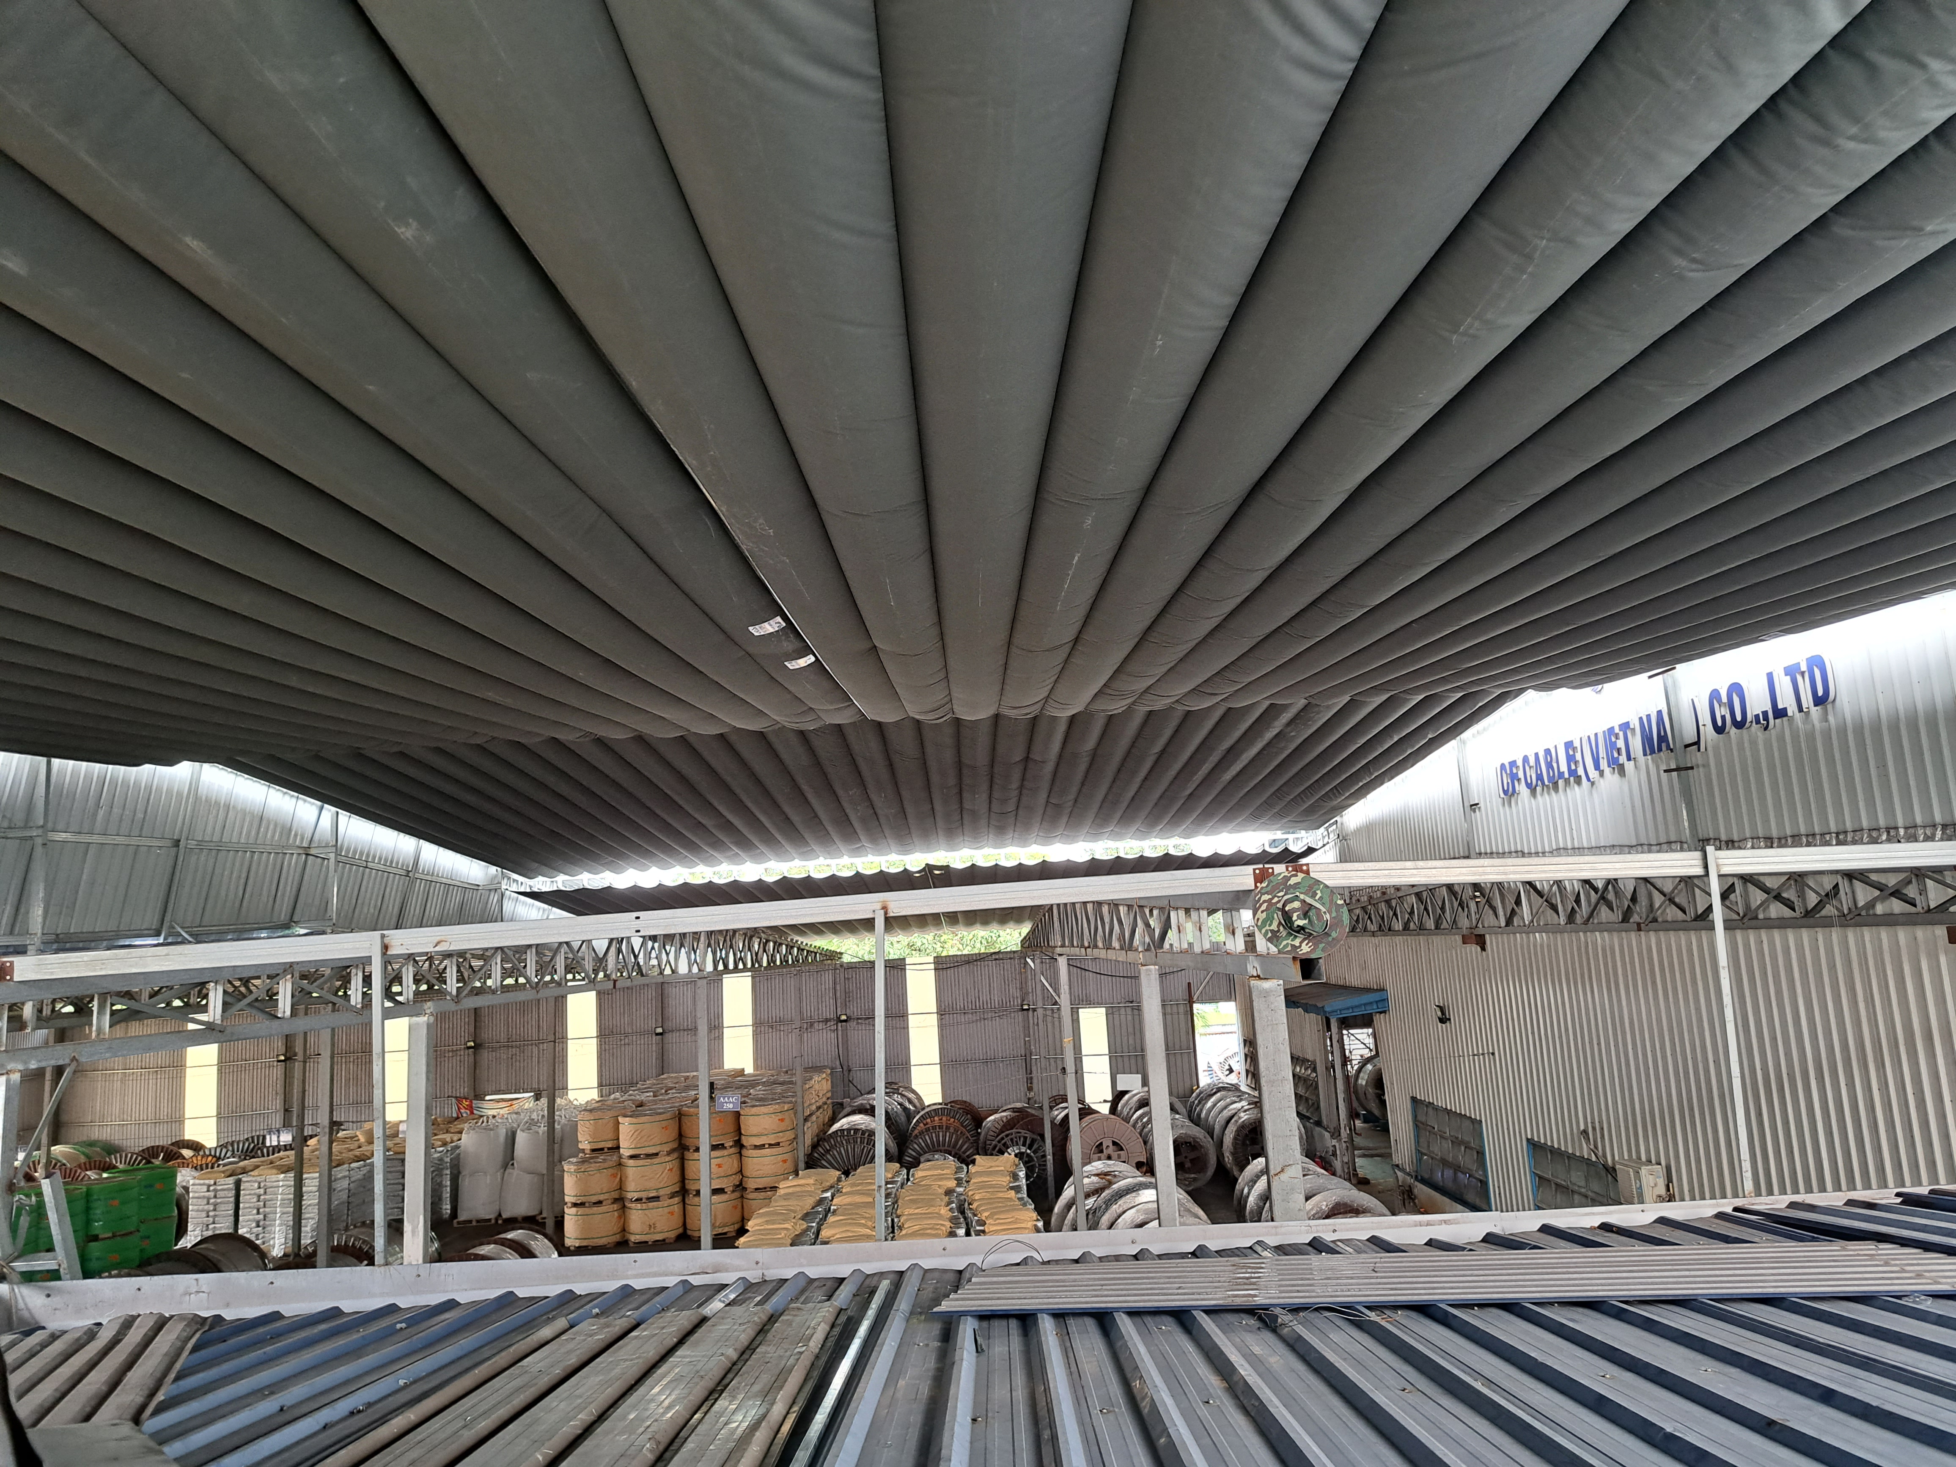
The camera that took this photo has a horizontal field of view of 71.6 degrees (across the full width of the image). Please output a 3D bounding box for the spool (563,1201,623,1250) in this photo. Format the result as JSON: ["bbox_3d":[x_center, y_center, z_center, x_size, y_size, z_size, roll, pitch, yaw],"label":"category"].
[{"bbox_3d":[-8.280,10.569,29.308,1.240,0.850,1.240,-3,-9,-1],"label":"spool"}]

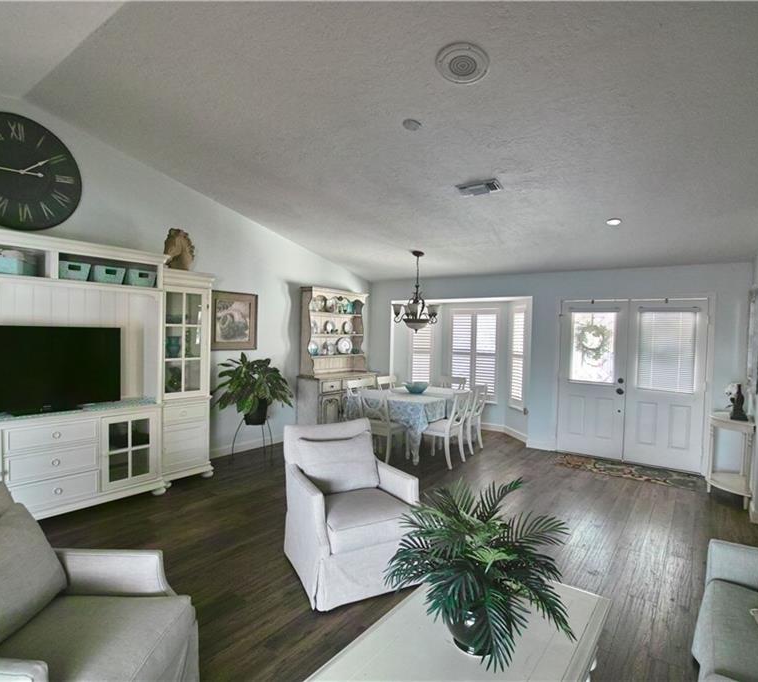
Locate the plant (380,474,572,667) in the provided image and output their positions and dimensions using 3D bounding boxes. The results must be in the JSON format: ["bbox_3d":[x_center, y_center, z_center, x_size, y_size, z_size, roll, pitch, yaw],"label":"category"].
[{"bbox_3d":[0.363,0.854,1.540,0.650,0.530,0.620,1,1,0],"label":"plant"}]

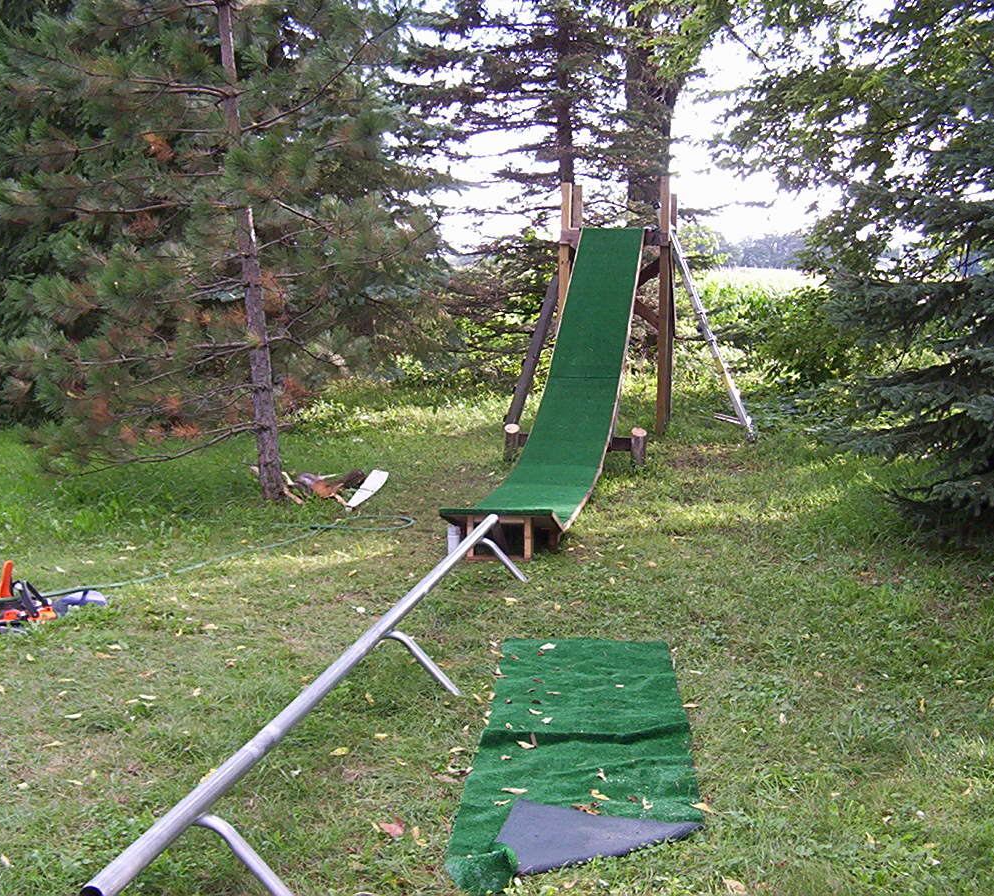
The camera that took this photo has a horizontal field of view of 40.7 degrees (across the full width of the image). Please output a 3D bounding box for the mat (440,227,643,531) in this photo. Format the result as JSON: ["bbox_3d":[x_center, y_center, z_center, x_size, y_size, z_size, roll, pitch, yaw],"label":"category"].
[{"bbox_3d":[0.568,-0.816,10.188,0.625,1.887,6.440,1,8,10],"label":"mat"}]

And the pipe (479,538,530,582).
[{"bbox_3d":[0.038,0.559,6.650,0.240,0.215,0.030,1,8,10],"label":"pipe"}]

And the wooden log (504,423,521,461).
[{"bbox_3d":[0.118,-0.029,10.560,0.115,0.255,0.115,1,8,10],"label":"wooden log"}]

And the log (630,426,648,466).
[{"bbox_3d":[1.103,0.000,10.380,0.115,0.265,0.115,1,8,10],"label":"log"}]

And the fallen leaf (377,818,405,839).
[{"bbox_3d":[-0.270,0.969,3.419,0.070,0.020,0.070,1,8,10],"label":"fallen leaf"}]

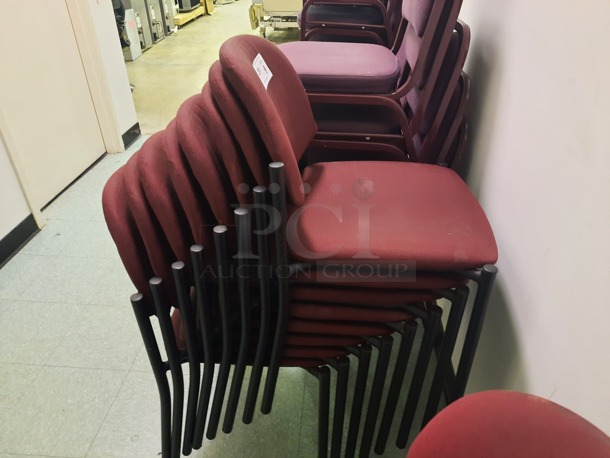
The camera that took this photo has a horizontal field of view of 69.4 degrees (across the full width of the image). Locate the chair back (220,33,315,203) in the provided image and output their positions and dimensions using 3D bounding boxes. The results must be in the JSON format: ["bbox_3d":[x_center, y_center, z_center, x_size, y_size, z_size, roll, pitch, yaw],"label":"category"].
[{"bbox_3d":[-0.060,-0.248,0.885,0.090,0.290,0.420,-12,31,13],"label":"chair back"}]

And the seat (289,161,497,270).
[{"bbox_3d":[0.178,-0.059,0.978,0.415,0.060,0.420,2,33,4],"label":"seat"}]

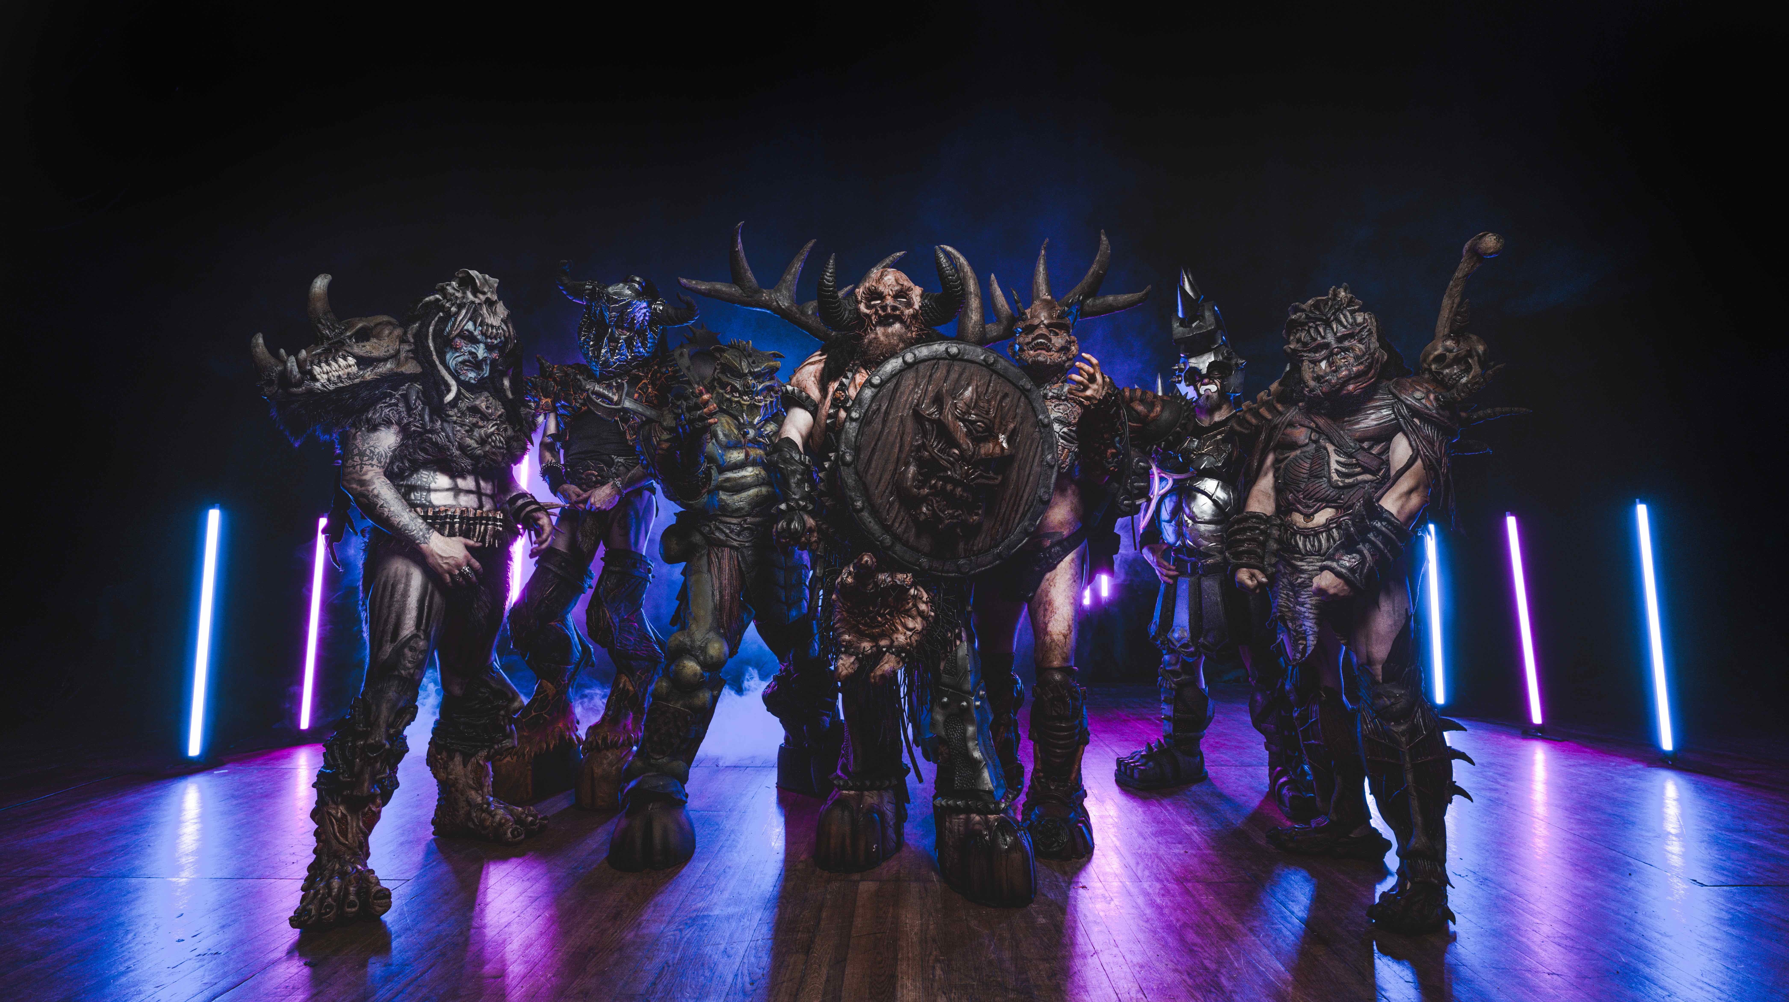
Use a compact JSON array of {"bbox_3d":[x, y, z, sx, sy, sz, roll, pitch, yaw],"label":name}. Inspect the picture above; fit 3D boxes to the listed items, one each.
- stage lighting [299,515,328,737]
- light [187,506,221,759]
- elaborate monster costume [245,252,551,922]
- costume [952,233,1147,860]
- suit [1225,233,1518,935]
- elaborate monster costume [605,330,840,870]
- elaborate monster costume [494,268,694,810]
[{"bbox_3d":[-3.406,0.705,4.380,0.050,1.258,0.050,0,-6,0],"label":"stage lighting"},{"bbox_3d":[-3.408,0.638,3.685,0.050,1.235,0.050,-1,-6,0],"label":"light"},{"bbox_3d":[-1.576,0.192,2.382,0.949,1.925,0.801,3,-7,-27],"label":"elaborate monster costume"},{"bbox_3d":[0.601,0.076,2.769,0.735,2.237,0.529,-1,-6,6],"label":"costume"},{"bbox_3d":[1.530,0.124,2.319,0.824,2.045,0.723,-4,-7,30],"label":"suit"},{"bbox_3d":[-0.597,0.305,2.913,0.936,1.813,0.878,2,-6,-14],"label":"elaborate monster costume"},{"bbox_3d":[-1.229,0.104,3.166,0.707,2.267,0.596,1,-6,-6],"label":"elaborate monster costume"}]

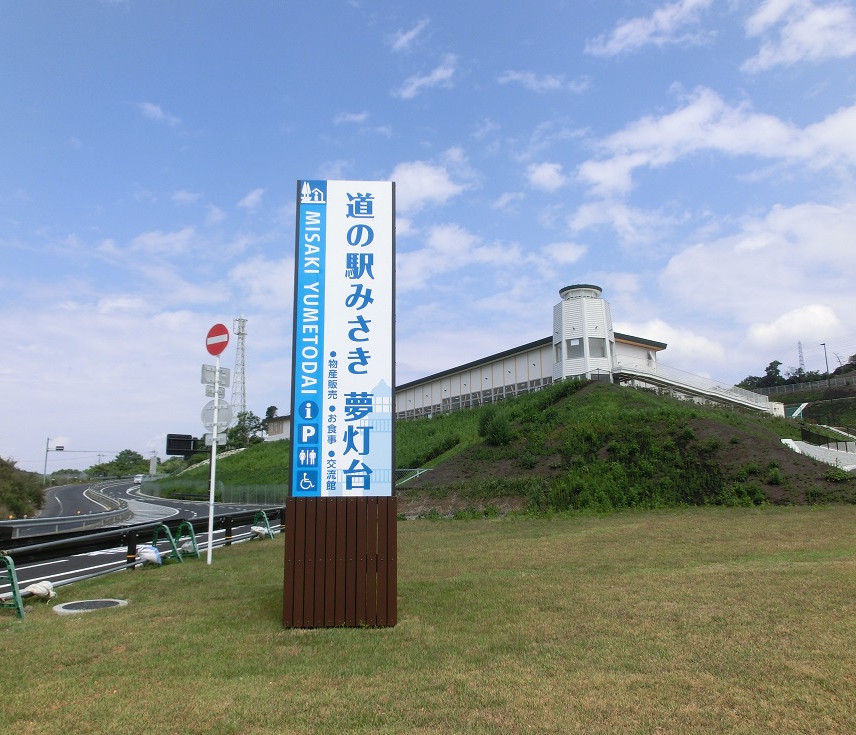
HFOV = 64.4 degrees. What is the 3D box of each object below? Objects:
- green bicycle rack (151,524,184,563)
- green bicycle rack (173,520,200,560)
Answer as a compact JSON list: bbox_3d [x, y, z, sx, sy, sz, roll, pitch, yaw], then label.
[{"bbox_3d":[-4.718,3.186,12.300,0.510,0.660,0.080,-6,-9,2],"label":"green bicycle rack"},{"bbox_3d":[-4.535,3.233,12.750,0.490,0.670,0.080,-3,-9,5],"label":"green bicycle rack"}]

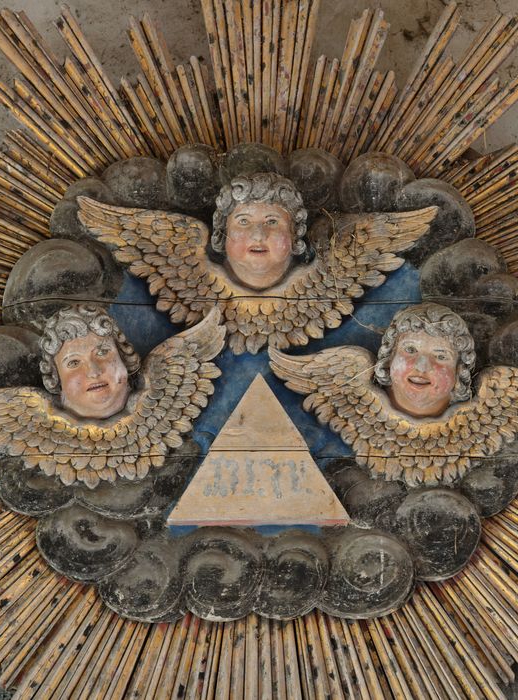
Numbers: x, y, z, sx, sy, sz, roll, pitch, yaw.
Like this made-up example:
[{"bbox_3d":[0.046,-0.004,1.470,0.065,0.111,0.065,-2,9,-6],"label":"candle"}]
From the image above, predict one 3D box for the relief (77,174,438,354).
[{"bbox_3d":[-0.004,-0.162,9.320,0.639,0.323,0.160,0,-20,0],"label":"relief"}]

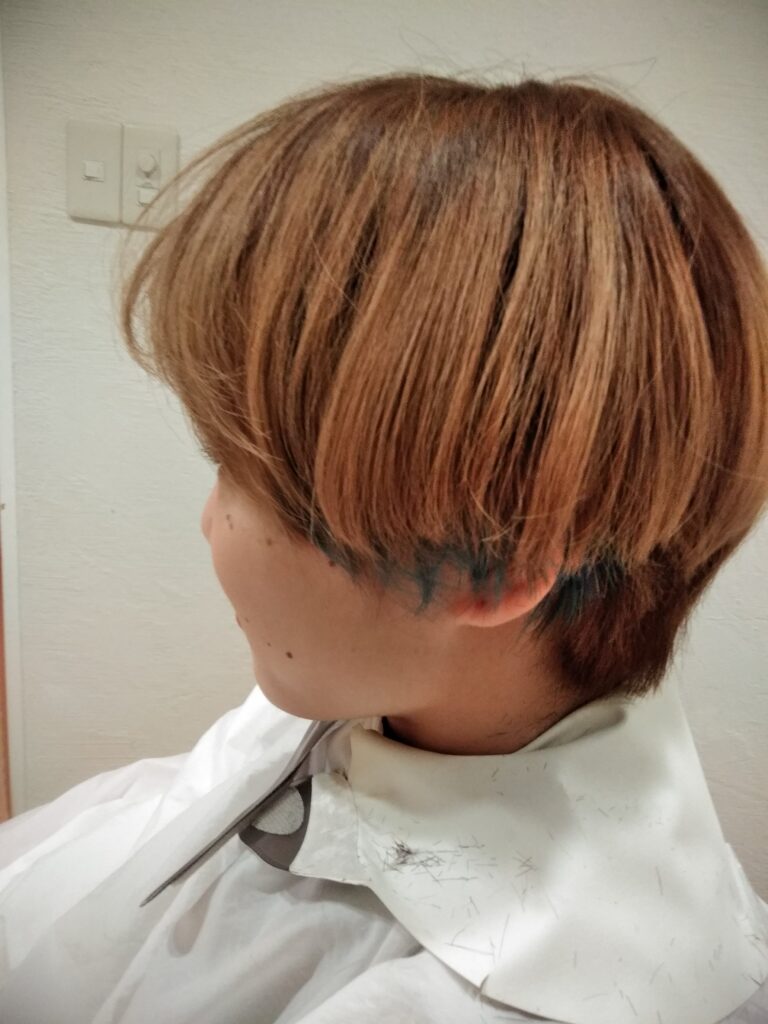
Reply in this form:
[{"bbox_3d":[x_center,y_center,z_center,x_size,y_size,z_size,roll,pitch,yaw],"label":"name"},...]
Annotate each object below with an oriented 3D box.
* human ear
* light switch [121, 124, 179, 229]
[{"bbox_3d":[0.043,0.011,0.265,0.038,0.060,0.025,18,17,15],"label":"human ear"},{"bbox_3d":[-0.308,-0.439,1.050,0.070,0.120,0.018,4,16,-7],"label":"light switch"}]

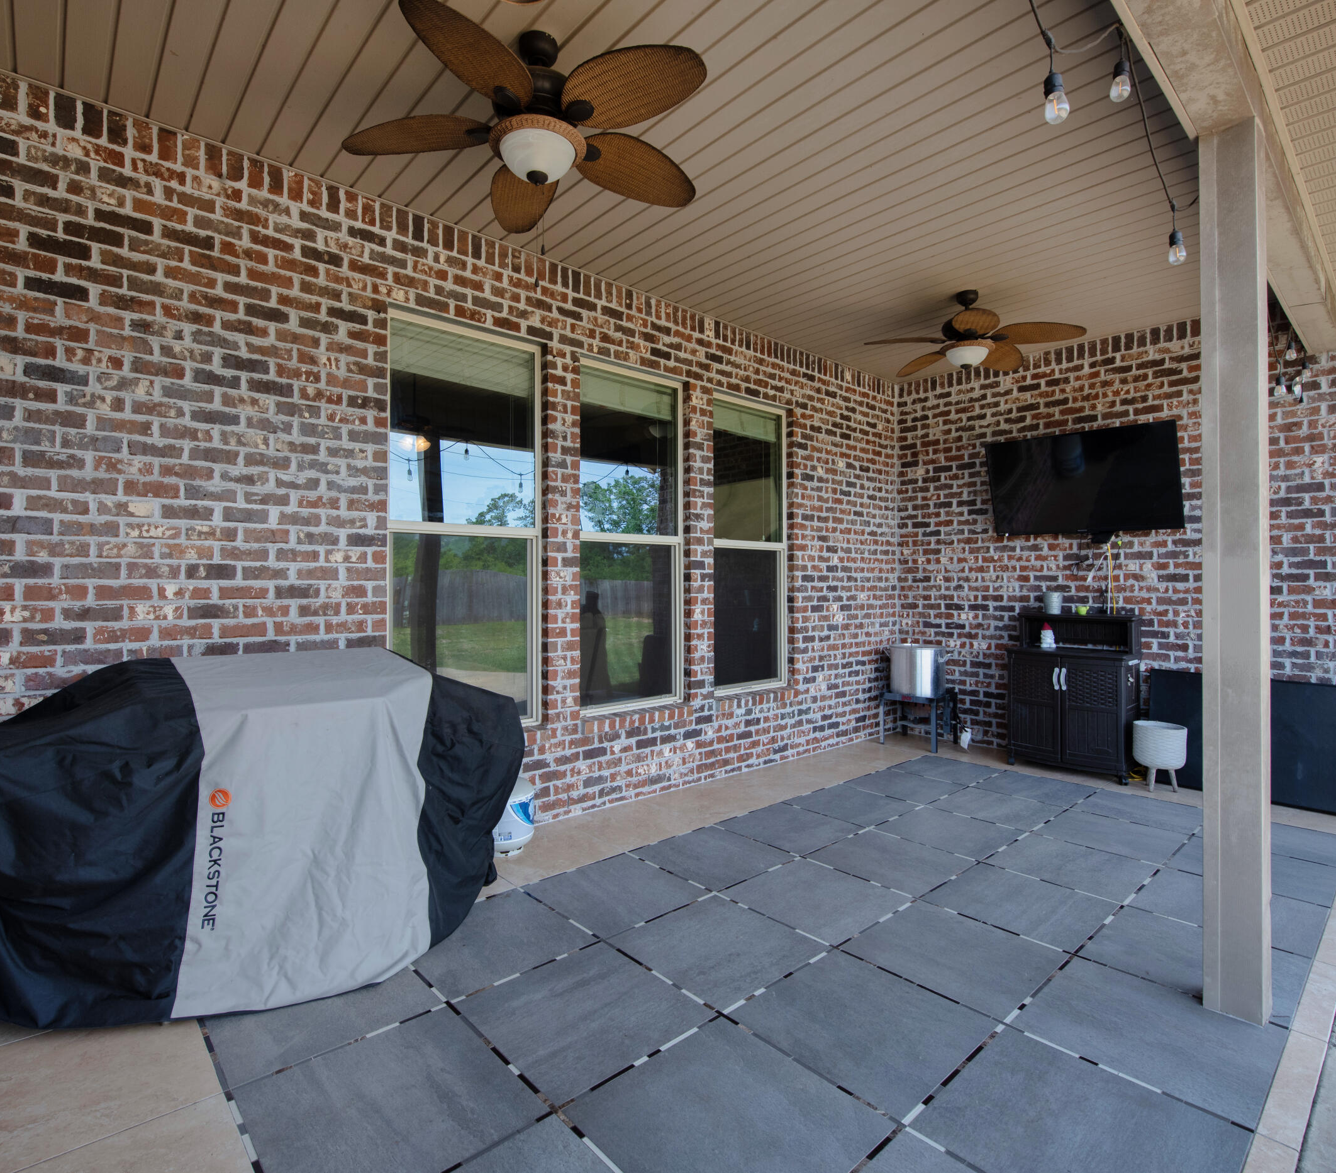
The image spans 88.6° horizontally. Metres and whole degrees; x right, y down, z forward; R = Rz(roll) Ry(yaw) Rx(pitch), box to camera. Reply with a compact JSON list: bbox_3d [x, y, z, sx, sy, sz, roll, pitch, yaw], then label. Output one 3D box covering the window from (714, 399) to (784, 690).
[{"bbox_3d":[0.592,-0.302,5.263,0.906,2.212,0.090,0,-1,-41],"label":"window"}]

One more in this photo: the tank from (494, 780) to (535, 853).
[{"bbox_3d":[-0.849,1.138,3.555,0.310,0.457,0.310,0,-1,-41],"label":"tank"}]

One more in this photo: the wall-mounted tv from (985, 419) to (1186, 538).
[{"bbox_3d":[3.018,-0.759,5.029,0.070,0.729,1.265,-22,15,-36],"label":"wall-mounted tv"}]

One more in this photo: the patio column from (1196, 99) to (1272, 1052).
[{"bbox_3d":[1.834,-0.054,2.216,0.158,2.815,0.146,0,-1,-41],"label":"patio column"}]

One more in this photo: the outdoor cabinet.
[{"bbox_3d":[3.031,0.798,5.086,0.455,1.145,0.820,0,-1,-41],"label":"outdoor cabinet"}]

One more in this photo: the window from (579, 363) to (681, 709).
[{"bbox_3d":[-0.264,-0.306,4.513,0.896,2.212,0.090,0,-1,-41],"label":"window"}]

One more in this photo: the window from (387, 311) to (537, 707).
[{"bbox_3d":[-1.113,-0.311,3.769,0.905,2.212,0.090,0,-1,-41],"label":"window"}]

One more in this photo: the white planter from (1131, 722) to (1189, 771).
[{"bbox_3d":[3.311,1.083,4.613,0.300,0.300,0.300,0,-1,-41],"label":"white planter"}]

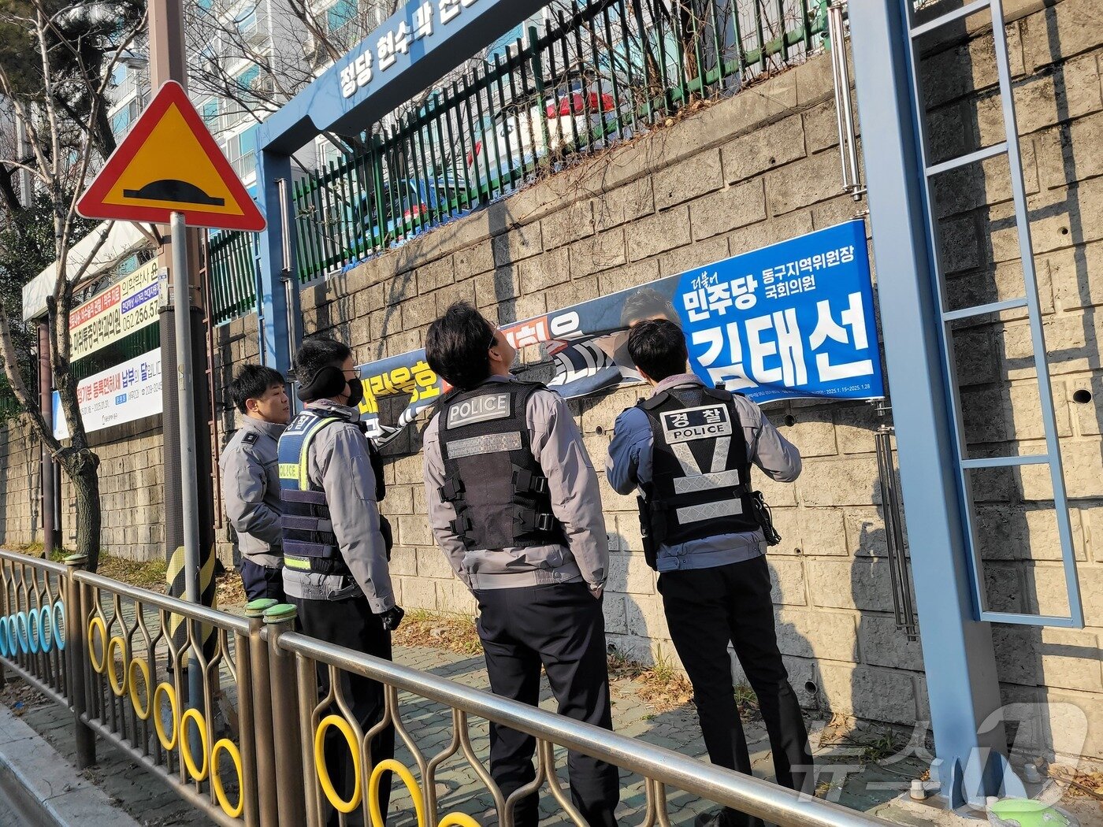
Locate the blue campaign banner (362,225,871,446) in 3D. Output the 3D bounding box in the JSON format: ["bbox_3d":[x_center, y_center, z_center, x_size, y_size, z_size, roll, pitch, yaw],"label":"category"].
[{"bbox_3d":[-0.420,-0.155,4.960,0.090,0.710,4.900,-1,-5,-43],"label":"blue campaign banner"}]

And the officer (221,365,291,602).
[{"bbox_3d":[-1.200,0.640,3.570,0.380,1.740,0.530,-5,-5,10],"label":"officer"}]

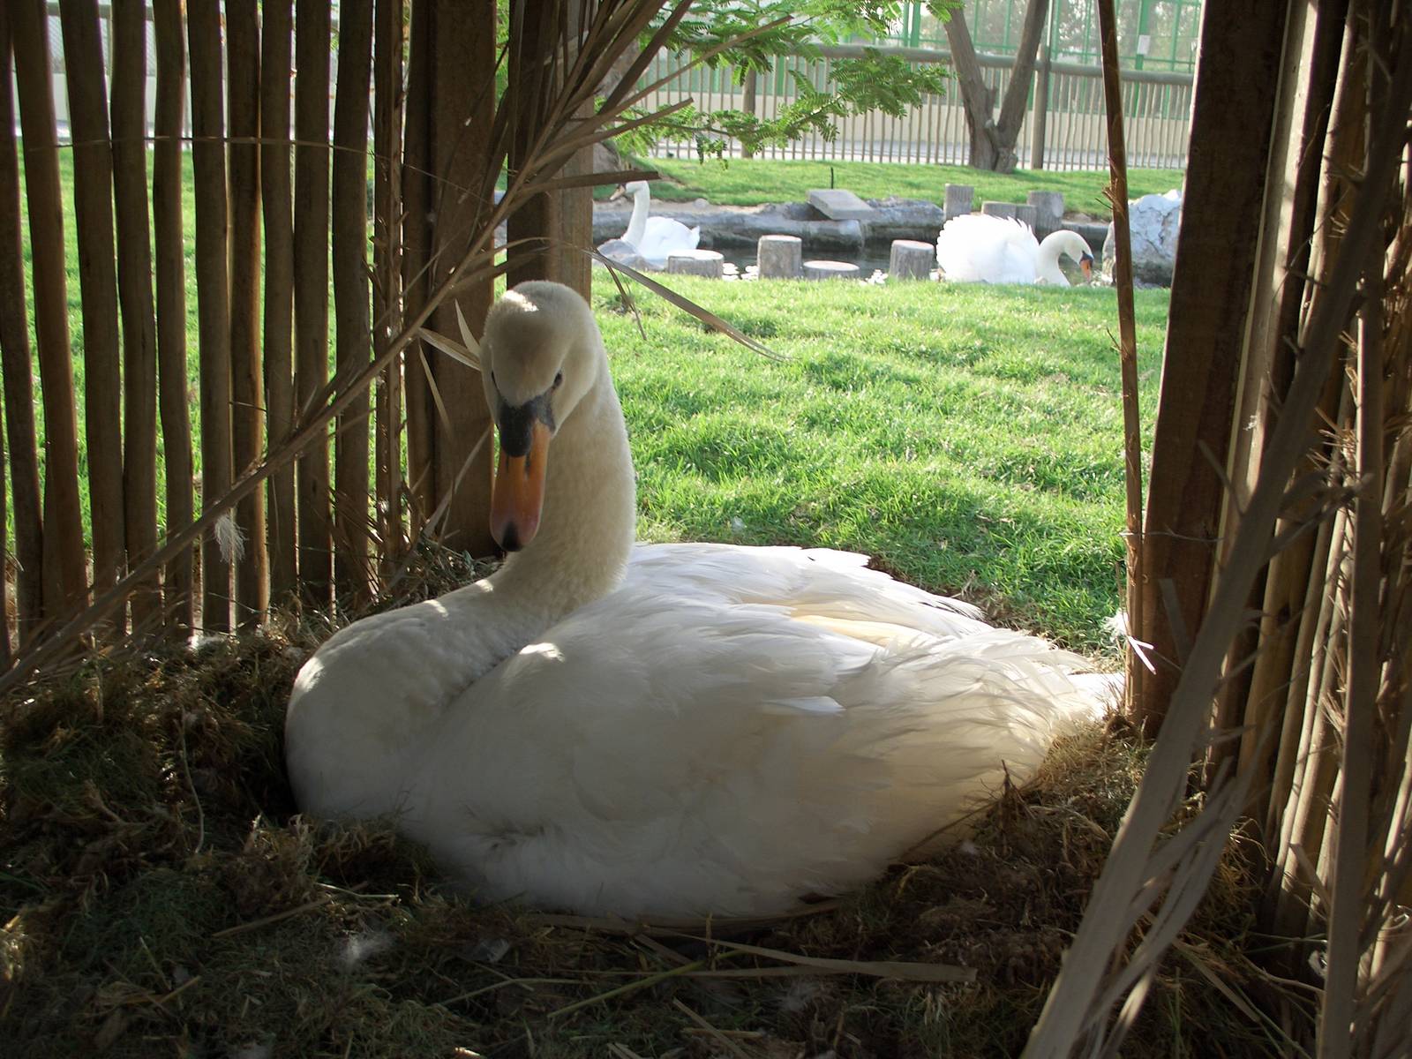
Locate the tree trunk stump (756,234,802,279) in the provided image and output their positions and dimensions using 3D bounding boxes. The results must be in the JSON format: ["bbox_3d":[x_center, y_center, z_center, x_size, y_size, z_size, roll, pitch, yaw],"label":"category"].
[{"bbox_3d":[0.310,-1.148,6.200,0.185,0.200,0.185,2,15,0],"label":"tree trunk stump"}]

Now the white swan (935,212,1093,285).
[{"bbox_3d":[1.349,-1.209,6.400,0.720,0.370,0.430,10,17,28],"label":"white swan"}]

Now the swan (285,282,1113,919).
[{"bbox_3d":[0.005,0.010,1.130,0.670,0.420,0.370,-2,16,-16],"label":"swan"}]

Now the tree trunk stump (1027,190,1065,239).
[{"bbox_3d":[2.039,-1.884,8.800,0.225,0.290,0.225,2,15,0],"label":"tree trunk stump"}]

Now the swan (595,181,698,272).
[{"bbox_3d":[-0.264,-1.543,7.400,0.650,0.460,0.360,-11,19,-39],"label":"swan"}]

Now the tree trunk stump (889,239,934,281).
[{"bbox_3d":[0.866,-1.134,6.200,0.185,0.190,0.185,2,15,0],"label":"tree trunk stump"}]

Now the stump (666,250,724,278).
[{"bbox_3d":[-0.044,-1.115,6.200,0.240,0.150,0.240,2,15,0],"label":"stump"}]

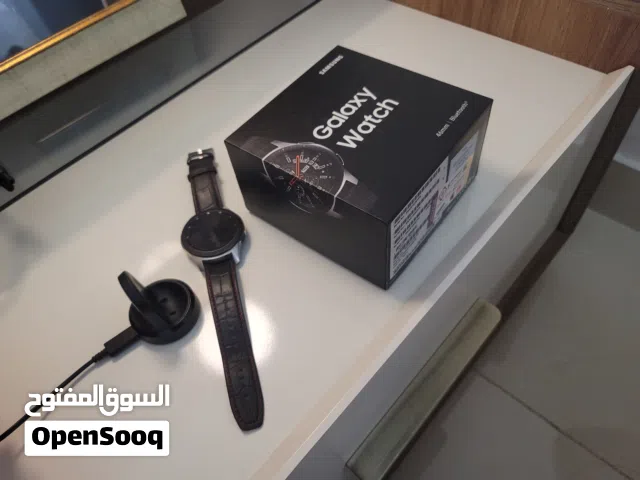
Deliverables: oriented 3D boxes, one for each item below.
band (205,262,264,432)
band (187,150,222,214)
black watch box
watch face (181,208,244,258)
[{"bbox_3d":[-0.053,0.060,0.288,0.022,0.009,0.115,-17,53,-5],"label":"band"},{"bbox_3d":[-0.091,-0.045,0.372,0.023,0.009,0.076,-16,53,-5],"label":"band"},{"bbox_3d":[0.029,-0.056,0.326,0.126,0.071,0.123,30,62,26],"label":"black watch box"},{"bbox_3d":[-0.075,-0.002,0.334,0.046,0.014,0.048,-16,53,-5],"label":"watch face"}]

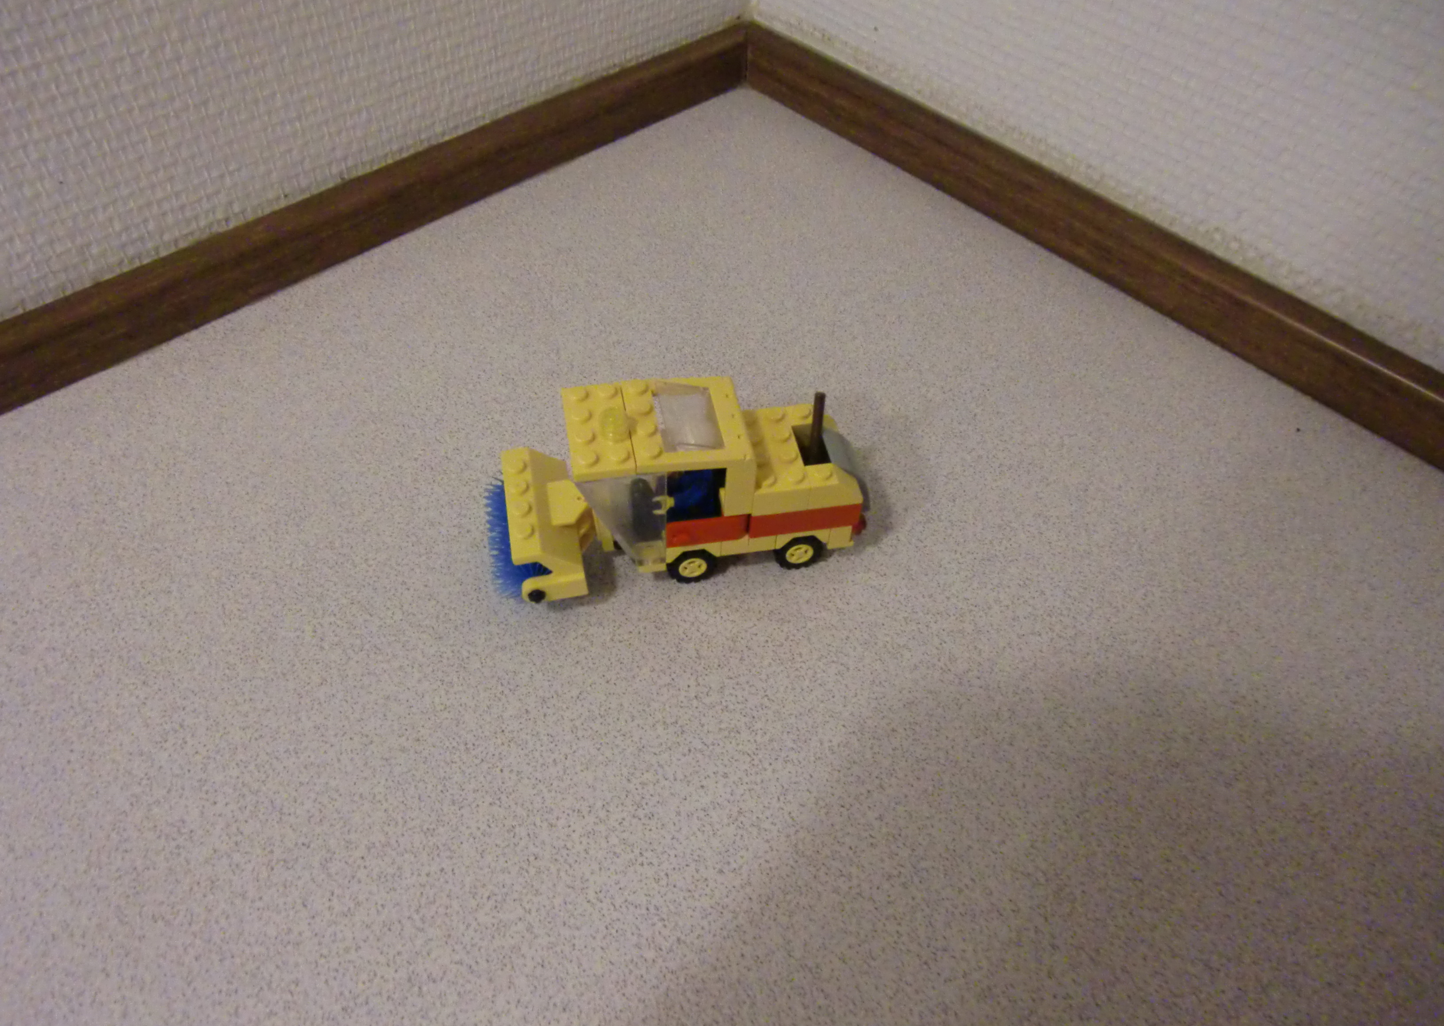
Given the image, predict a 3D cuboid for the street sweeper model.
[{"bbox_3d":[-0.011,-0.011,0.284,0.113,0.061,0.047,-7,50,-9],"label":"street sweeper model"}]

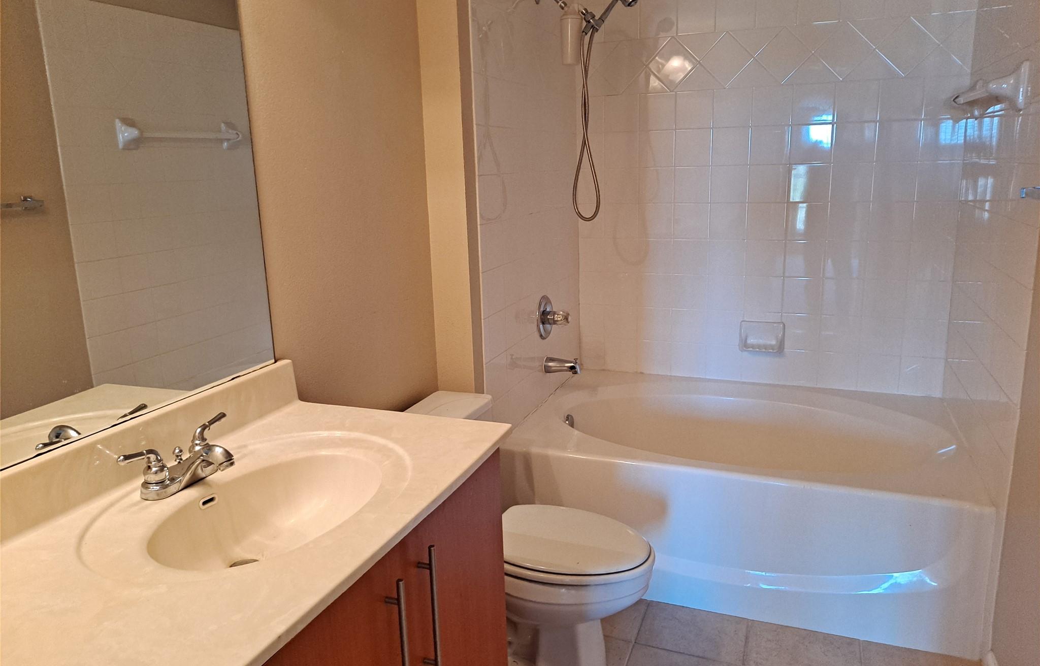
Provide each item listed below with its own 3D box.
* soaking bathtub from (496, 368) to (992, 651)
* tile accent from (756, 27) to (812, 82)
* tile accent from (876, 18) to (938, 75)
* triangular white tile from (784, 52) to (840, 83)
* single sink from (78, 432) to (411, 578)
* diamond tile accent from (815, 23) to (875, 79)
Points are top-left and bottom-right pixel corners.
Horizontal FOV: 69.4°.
[{"bbox_3d":[0.809,0.565,2.866,1.510,0.492,1.030,3,14,21],"label":"soaking bathtub"},{"bbox_3d":[1.043,-1.095,2.970,0.208,0.208,0.010,3,13,21],"label":"tile accent"},{"bbox_3d":[1.452,-1.071,2.810,0.208,0.208,0.010,3,13,21],"label":"tile accent"},{"bbox_3d":[1.139,-1.032,2.927,0.217,0.108,0.010,3,13,21],"label":"triangular white tile"},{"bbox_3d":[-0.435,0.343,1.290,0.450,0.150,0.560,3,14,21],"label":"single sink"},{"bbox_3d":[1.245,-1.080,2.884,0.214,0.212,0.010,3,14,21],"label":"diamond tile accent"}]

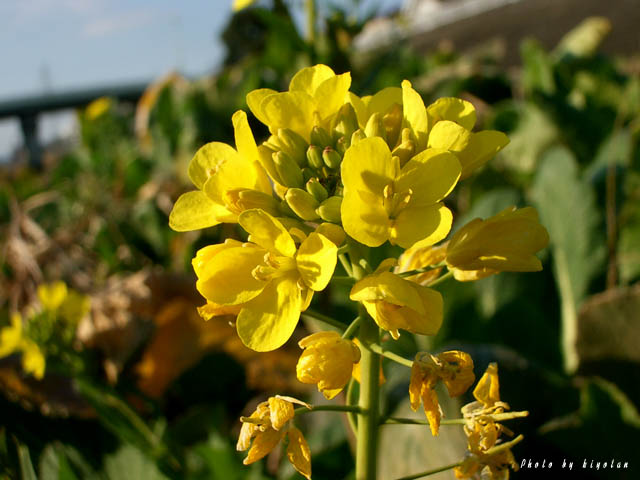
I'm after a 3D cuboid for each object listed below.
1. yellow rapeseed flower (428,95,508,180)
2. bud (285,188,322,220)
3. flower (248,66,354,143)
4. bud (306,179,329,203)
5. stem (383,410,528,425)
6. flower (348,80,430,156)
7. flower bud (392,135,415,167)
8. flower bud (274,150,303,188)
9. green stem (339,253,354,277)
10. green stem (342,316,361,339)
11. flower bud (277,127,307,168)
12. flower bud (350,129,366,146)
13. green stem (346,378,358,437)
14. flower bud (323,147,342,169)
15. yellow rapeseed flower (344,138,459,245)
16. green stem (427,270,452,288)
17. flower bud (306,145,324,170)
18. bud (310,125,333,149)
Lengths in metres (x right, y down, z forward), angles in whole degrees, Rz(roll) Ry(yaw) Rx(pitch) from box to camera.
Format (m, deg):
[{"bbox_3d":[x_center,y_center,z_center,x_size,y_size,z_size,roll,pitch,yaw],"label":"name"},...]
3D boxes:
[{"bbox_3d":[0.025,-0.017,0.196,0.013,0.013,0.011,-4,-22,-35],"label":"yellow rapeseed flower"},{"bbox_3d":[-0.003,-0.006,0.195,0.007,0.004,0.004,31,0,-35],"label":"bud"},{"bbox_3d":[-0.004,-0.023,0.197,0.018,0.012,0.011,1,-23,7],"label":"flower"},{"bbox_3d":[0.000,-0.008,0.186,0.003,0.005,0.003,-34,34,0],"label":"bud"},{"bbox_3d":[0.023,0.029,0.191,0.024,0.001,0.001,-2,0,6],"label":"stem"},{"bbox_3d":[0.011,-0.021,0.195,0.015,0.013,0.012,-1,-23,-7],"label":"flower"},{"bbox_3d":[0.015,-0.015,0.203,0.003,0.006,0.003,31,15,0],"label":"flower bud"},{"bbox_3d":[-0.005,-0.012,0.197,0.004,0.008,0.004,-37,30,0],"label":"flower bud"},{"bbox_3d":[0.005,0.004,0.205,0.001,0.005,0.001,-27,15,0],"label":"green stem"},{"bbox_3d":[0.006,0.016,0.203,0.001,0.006,0.001,38,-25,0],"label":"green stem"},{"bbox_3d":[-0.005,-0.015,0.189,0.004,0.007,0.004,-37,27,0],"label":"flower bud"},{"bbox_3d":[0.006,-0.016,0.190,0.003,0.005,0.003,9,22,0],"label":"flower bud"},{"bbox_3d":[0.006,0.030,0.208,0.002,0.011,0.002,-2,0,0],"label":"green stem"},{"bbox_3d":[0.002,-0.014,0.199,0.003,0.004,0.003,-25,30,0],"label":"flower bud"},{"bbox_3d":[0.013,-0.008,0.186,0.019,0.018,0.011,0,-20,-2],"label":"yellow rapeseed flower"},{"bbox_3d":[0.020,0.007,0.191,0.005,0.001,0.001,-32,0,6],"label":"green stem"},{"bbox_3d":[-0.001,-0.014,0.199,0.003,0.005,0.003,-19,30,0],"label":"flower bud"},{"bbox_3d":[0.000,-0.018,0.201,0.004,0.006,0.004,-27,25,0],"label":"bud"}]

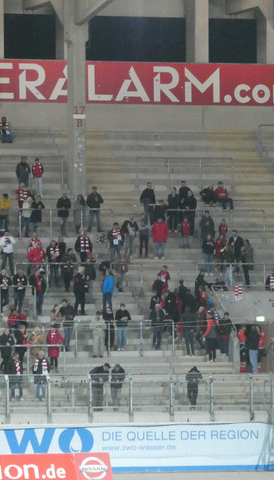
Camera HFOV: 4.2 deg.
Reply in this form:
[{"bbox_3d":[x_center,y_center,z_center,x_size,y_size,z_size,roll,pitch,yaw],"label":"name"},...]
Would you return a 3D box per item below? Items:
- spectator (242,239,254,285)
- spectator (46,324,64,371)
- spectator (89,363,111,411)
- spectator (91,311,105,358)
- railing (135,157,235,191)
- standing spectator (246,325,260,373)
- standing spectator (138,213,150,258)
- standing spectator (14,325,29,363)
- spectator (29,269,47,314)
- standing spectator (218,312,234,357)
[{"bbox_3d":[4.401,0.951,146.792,0.420,1.933,0.480,1,-2,-25],"label":"spectator"},{"bbox_3d":[-3.083,4.003,138.666,0.584,1.706,0.400,0,-1,6],"label":"spectator"},{"bbox_3d":[-1.331,5.287,132.980,0.580,1.762,0.580,0,-1,-24],"label":"spectator"},{"bbox_3d":[-1.430,3.515,137.390,0.620,1.746,0.420,0,-1,-2],"label":"spectator"},{"bbox_3d":[2.003,-2.720,151.315,4.203,1.267,0.100,0,-1,-17],"label":"railing"},{"bbox_3d":[4.333,4.086,138.120,0.520,1.800,0.360,0,-1,6],"label":"standing spectator"},{"bbox_3d":[0.253,-0.163,143.901,0.480,1.751,0.340,0,-1,-6],"label":"standing spectator"},{"bbox_3d":[-4.293,4.028,138.284,0.420,1.690,0.500,-1,-2,30],"label":"standing spectator"},{"bbox_3d":[-3.692,1.939,137.894,0.560,1.715,0.420,0,-1,14],"label":"spectator"},{"bbox_3d":[3.290,3.503,137.063,0.520,1.631,0.380,0,-1,9],"label":"standing spectator"}]

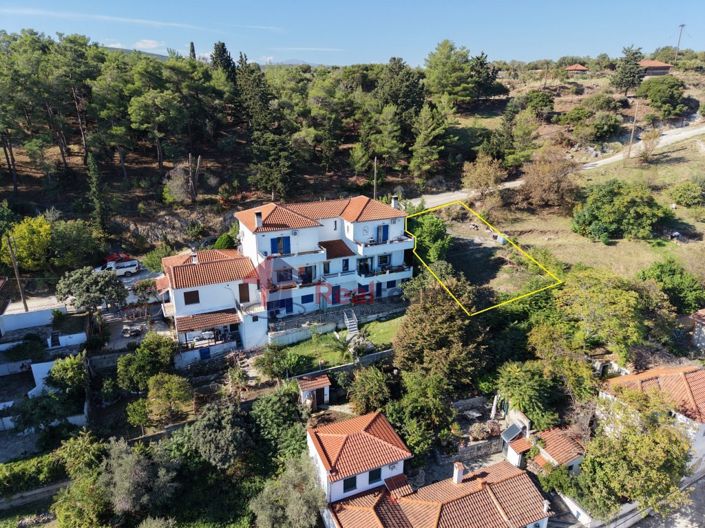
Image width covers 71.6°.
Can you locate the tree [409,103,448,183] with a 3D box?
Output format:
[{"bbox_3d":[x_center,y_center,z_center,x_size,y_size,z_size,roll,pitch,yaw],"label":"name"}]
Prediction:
[{"bbox_3d":[11.418,-17.906,72.201,5.600,11.400,5.600,3,19,8],"label":"tree"}]

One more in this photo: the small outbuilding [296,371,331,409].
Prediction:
[{"bbox_3d":[-3.210,10.639,40.762,2.600,2.300,1.600,-8,20,-23],"label":"small outbuilding"}]

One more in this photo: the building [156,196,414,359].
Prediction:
[{"bbox_3d":[-7.097,-0.069,50.945,24.800,12.300,11.800,-8,20,-22],"label":"building"}]

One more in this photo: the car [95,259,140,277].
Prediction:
[{"bbox_3d":[-27.301,0.577,56.364,4.700,1.700,1.800,-11,21,-29],"label":"car"}]

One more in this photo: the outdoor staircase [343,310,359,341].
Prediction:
[{"bbox_3d":[-0.081,5.975,48.410,1.100,2.000,1.900,-8,20,-23],"label":"outdoor staircase"}]

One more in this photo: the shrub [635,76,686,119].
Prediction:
[{"bbox_3d":[57.618,-31.100,90.895,7.800,7.000,6.800,11,21,29],"label":"shrub"}]

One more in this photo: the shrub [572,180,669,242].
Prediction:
[{"bbox_3d":[33.478,-6.938,60.553,9.800,6.000,8.000,10,21,28],"label":"shrub"}]

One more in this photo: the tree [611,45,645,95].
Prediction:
[{"bbox_3d":[56.279,-38.733,98.453,5.800,9.800,5.800,9,21,27],"label":"tree"}]

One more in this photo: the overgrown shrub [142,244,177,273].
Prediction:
[{"bbox_3d":[-23.710,-0.790,59.574,3.800,2.700,3.300,-8,20,-23],"label":"overgrown shrub"}]

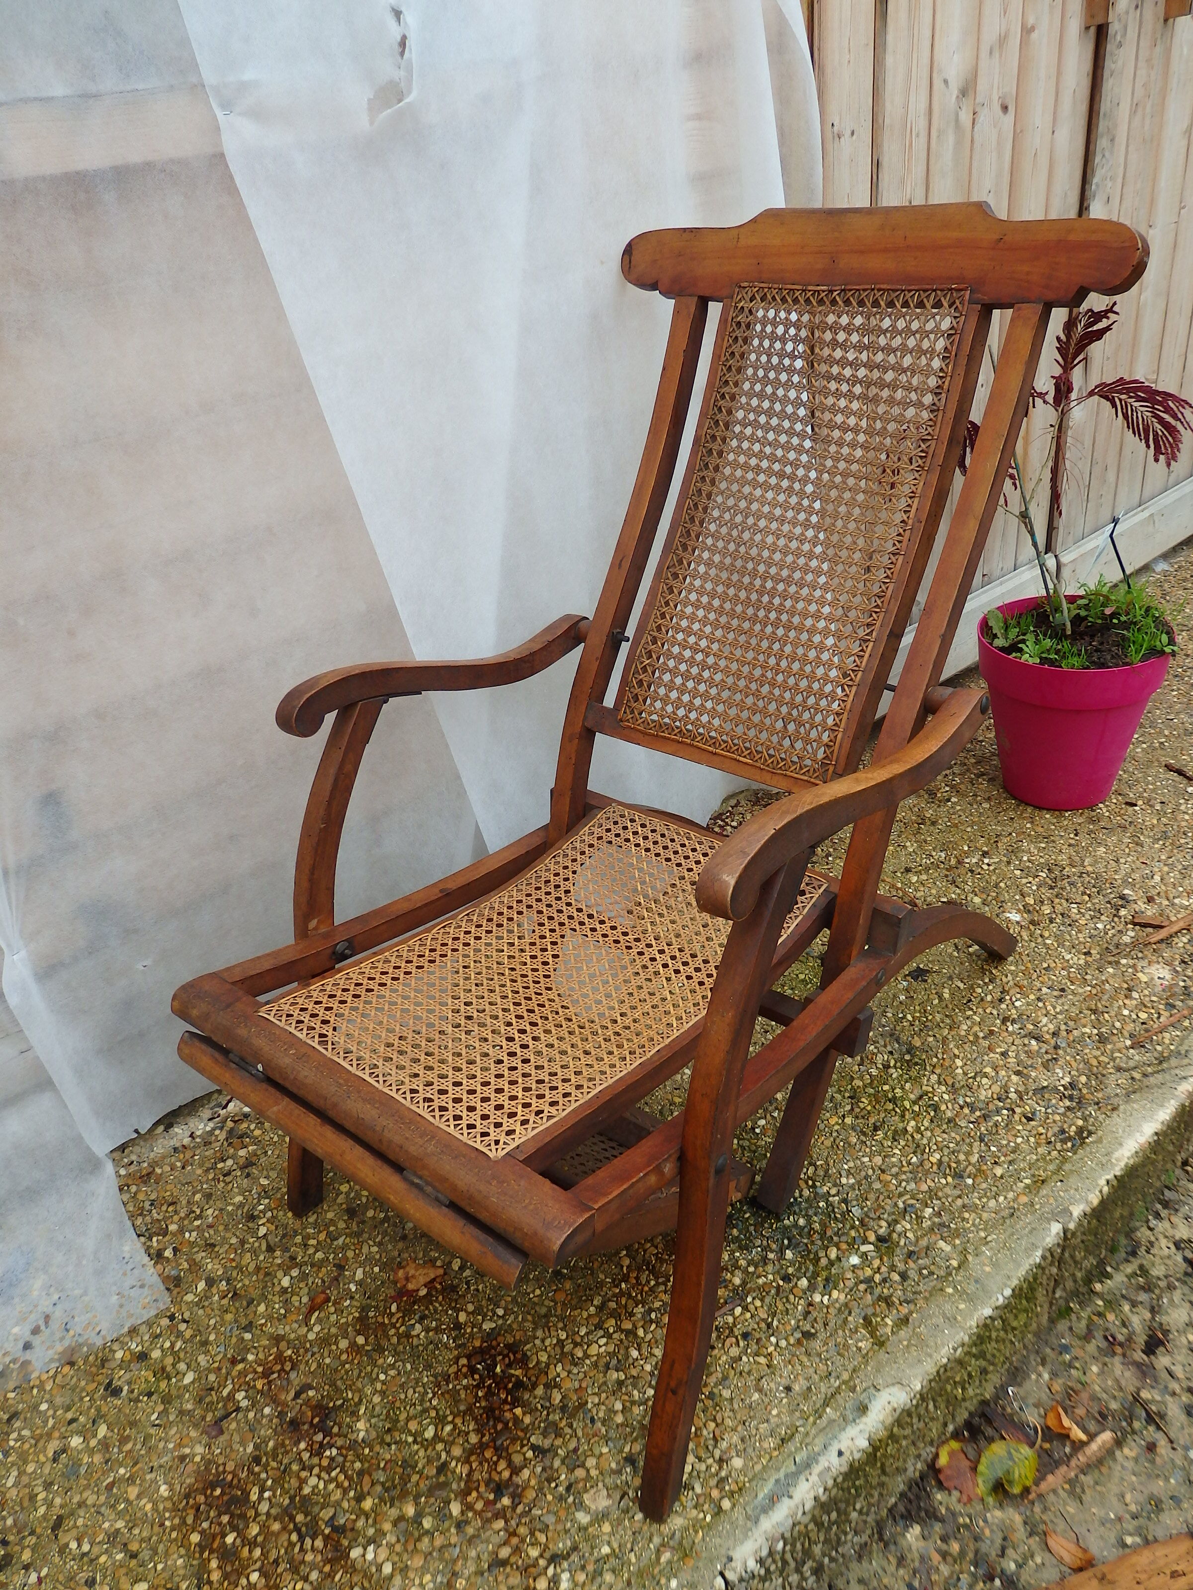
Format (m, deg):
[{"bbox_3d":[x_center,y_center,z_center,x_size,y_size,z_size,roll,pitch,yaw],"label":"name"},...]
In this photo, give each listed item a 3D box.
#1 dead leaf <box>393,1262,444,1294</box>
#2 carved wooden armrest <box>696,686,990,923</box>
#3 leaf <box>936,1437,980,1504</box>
[{"bbox_3d":[-0.193,0.517,1.233,0.054,0.010,0.034,5,32,18],"label":"dead leaf"},{"bbox_3d":[0.227,-0.011,0.964,0.038,0.072,0.450,20,32,36],"label":"carved wooden armrest"},{"bbox_3d":[0.368,0.687,1.167,0.037,0.010,0.066,-4,30,3],"label":"leaf"}]

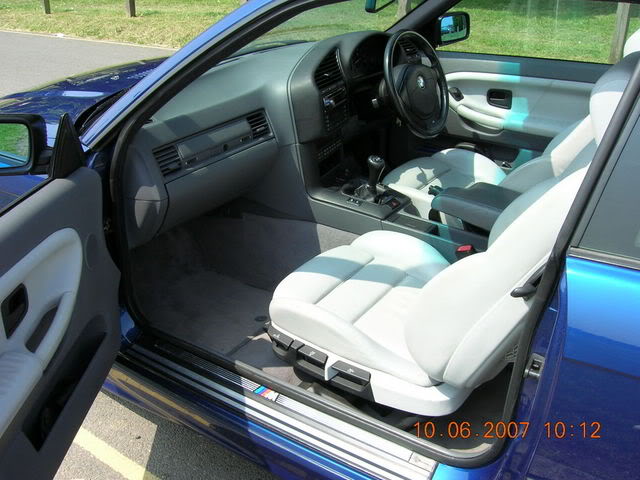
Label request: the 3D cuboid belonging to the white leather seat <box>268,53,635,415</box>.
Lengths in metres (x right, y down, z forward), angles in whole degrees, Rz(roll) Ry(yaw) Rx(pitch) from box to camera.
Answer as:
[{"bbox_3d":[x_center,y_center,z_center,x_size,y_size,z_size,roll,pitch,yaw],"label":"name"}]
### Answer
[{"bbox_3d":[0.316,-0.057,1.397,0.810,0.795,0.540,15,30,30],"label":"white leather seat"}]

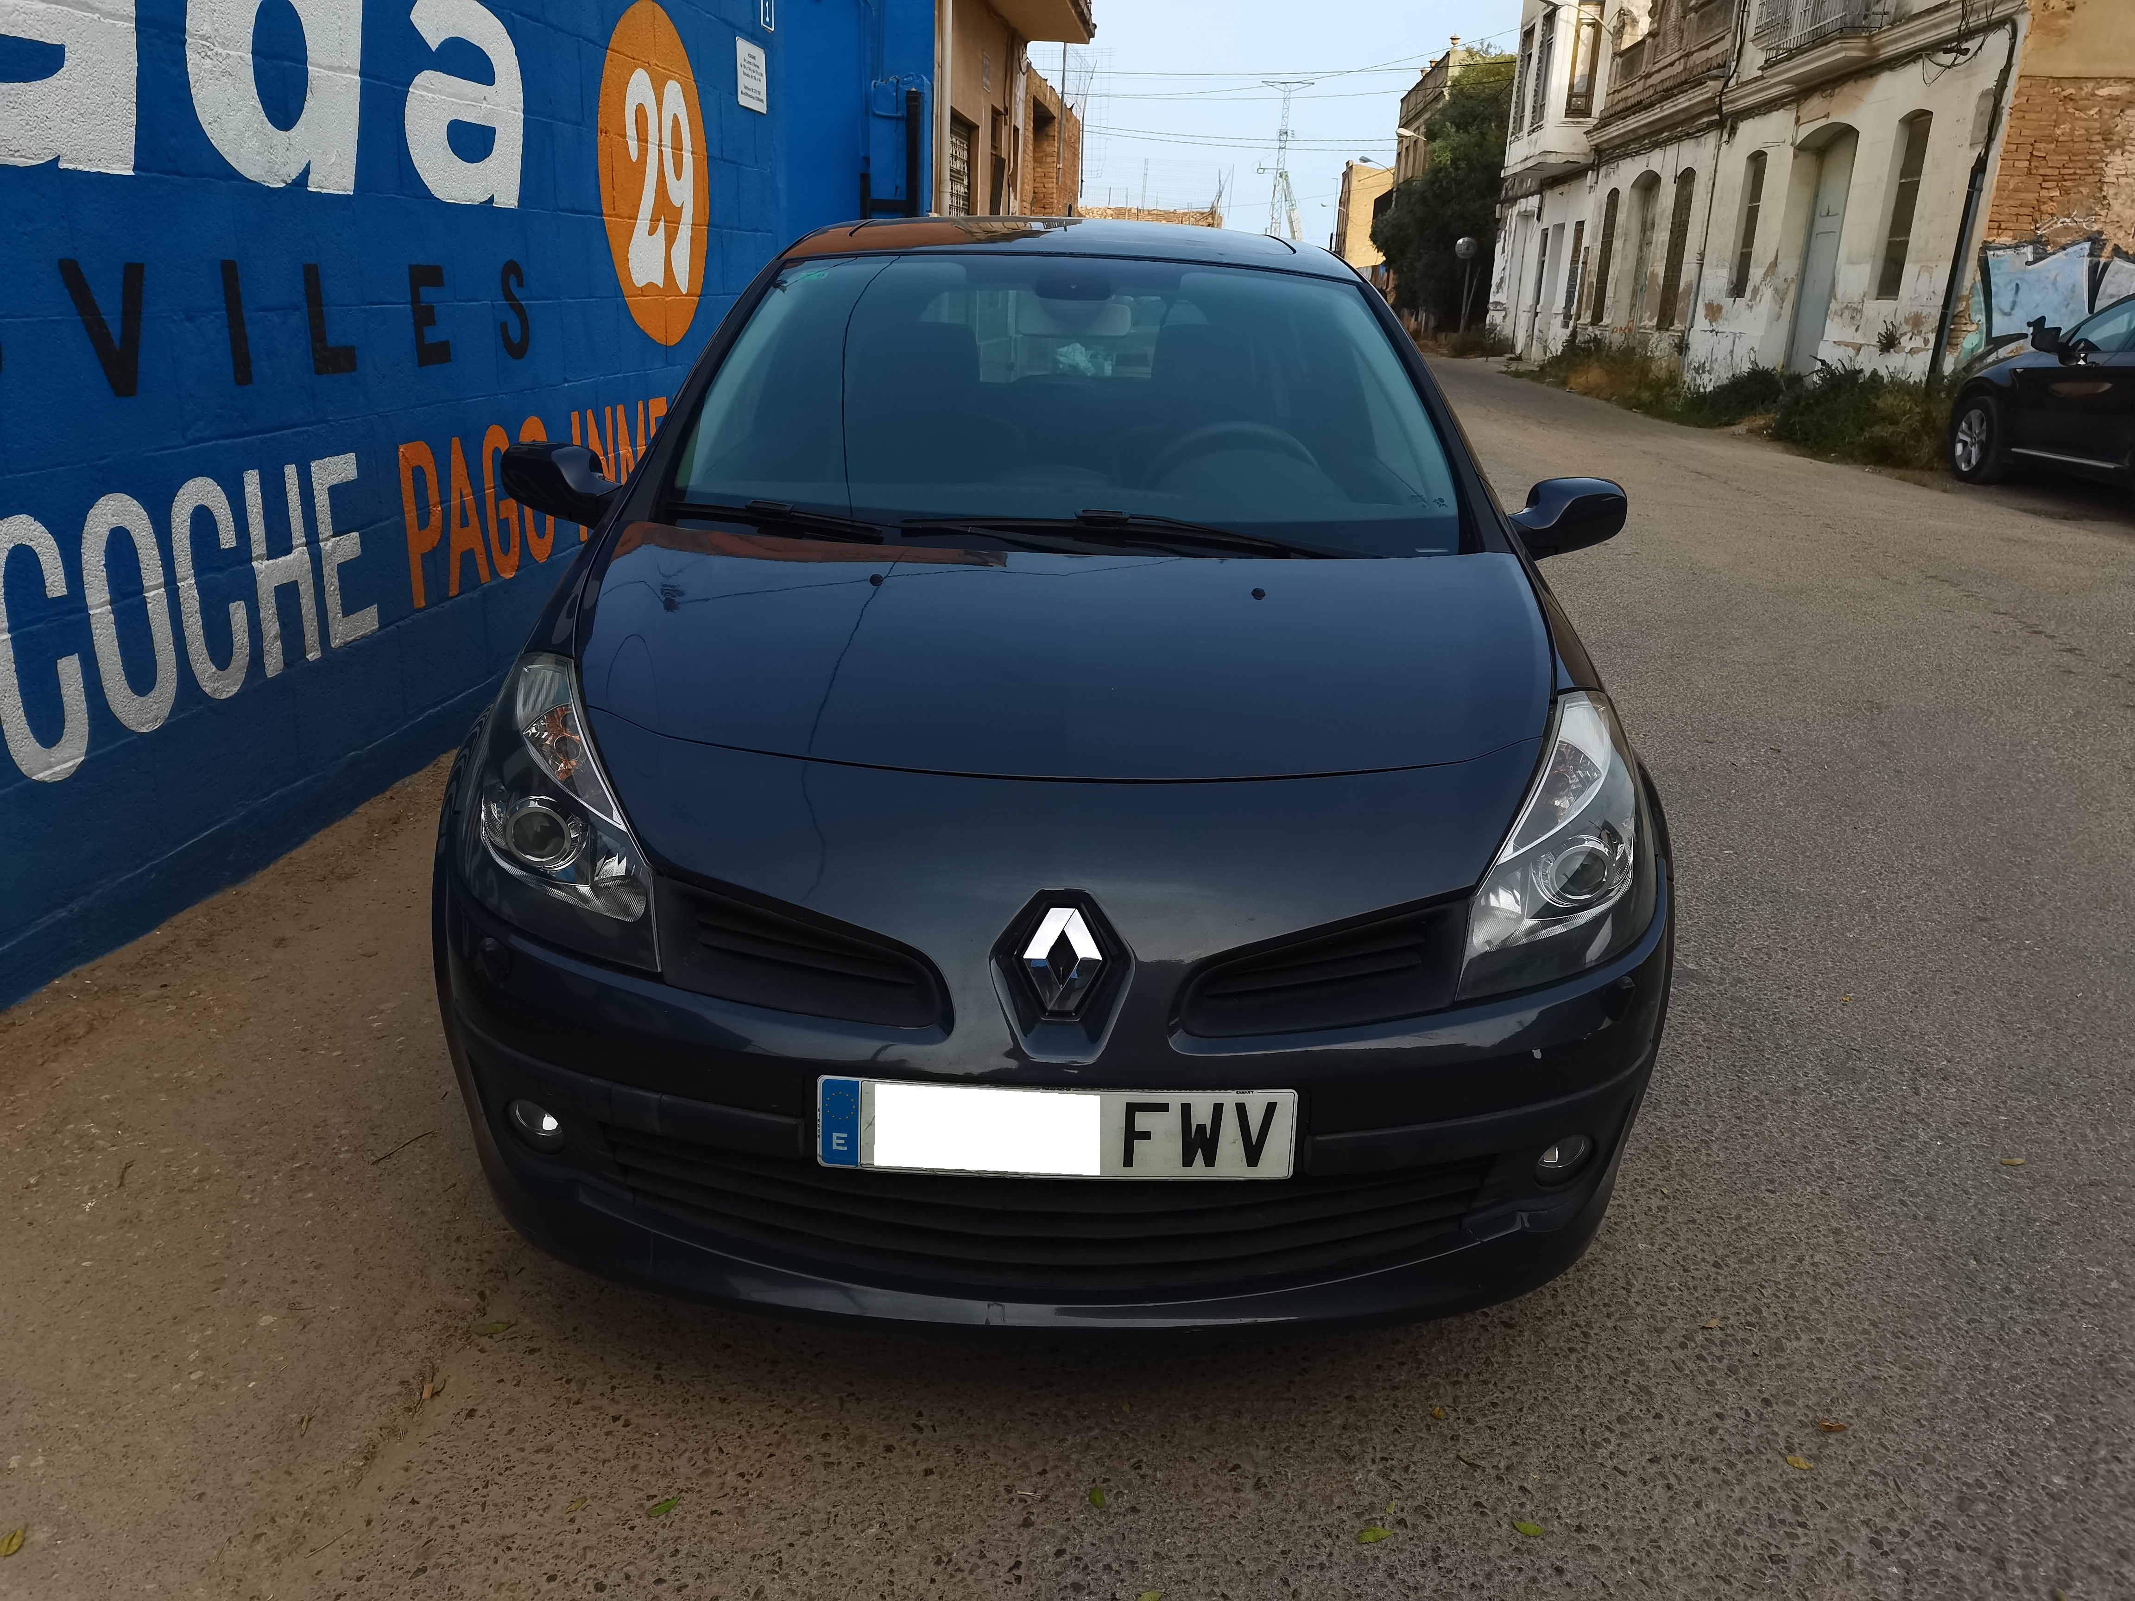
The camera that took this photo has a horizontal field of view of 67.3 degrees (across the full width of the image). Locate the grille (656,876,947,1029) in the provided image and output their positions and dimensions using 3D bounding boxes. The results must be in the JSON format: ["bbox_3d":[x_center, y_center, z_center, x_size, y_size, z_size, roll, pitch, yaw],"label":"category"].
[{"bbox_3d":[-0.299,0.168,1.790,0.363,0.114,0.086,7,19,14],"label":"grille"}]

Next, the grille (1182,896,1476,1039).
[{"bbox_3d":[0.287,0.187,1.800,0.363,0.114,0.086,-3,19,-16],"label":"grille"}]

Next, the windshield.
[{"bbox_3d":[0.004,-0.712,2.908,1.400,0.172,0.939,2,51,-1],"label":"windshield"}]

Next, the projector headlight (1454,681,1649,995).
[{"bbox_3d":[0.601,0.036,2.047,0.350,0.250,0.460,0,19,-7],"label":"projector headlight"}]

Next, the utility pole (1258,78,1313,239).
[{"bbox_3d":[12.920,-37.391,98.085,3.224,12.261,0.900,2,18,0],"label":"utility pole"}]

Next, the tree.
[{"bbox_3d":[8.892,-13.993,37.409,4.000,6.133,4.000,2,18,0],"label":"tree"}]

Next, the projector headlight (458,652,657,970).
[{"bbox_3d":[-0.610,-0.003,2.026,0.350,0.250,0.460,4,19,5],"label":"projector headlight"}]

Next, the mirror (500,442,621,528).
[{"bbox_3d":[-0.904,-0.569,2.863,0.217,0.142,0.125,2,18,-1],"label":"mirror"}]

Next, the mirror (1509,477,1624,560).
[{"bbox_3d":[0.902,-0.510,2.893,0.217,0.142,0.125,2,18,-1],"label":"mirror"}]

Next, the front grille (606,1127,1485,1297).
[{"bbox_3d":[-0.024,0.495,1.901,1.093,0.125,0.205,2,18,-1],"label":"front grille"}]

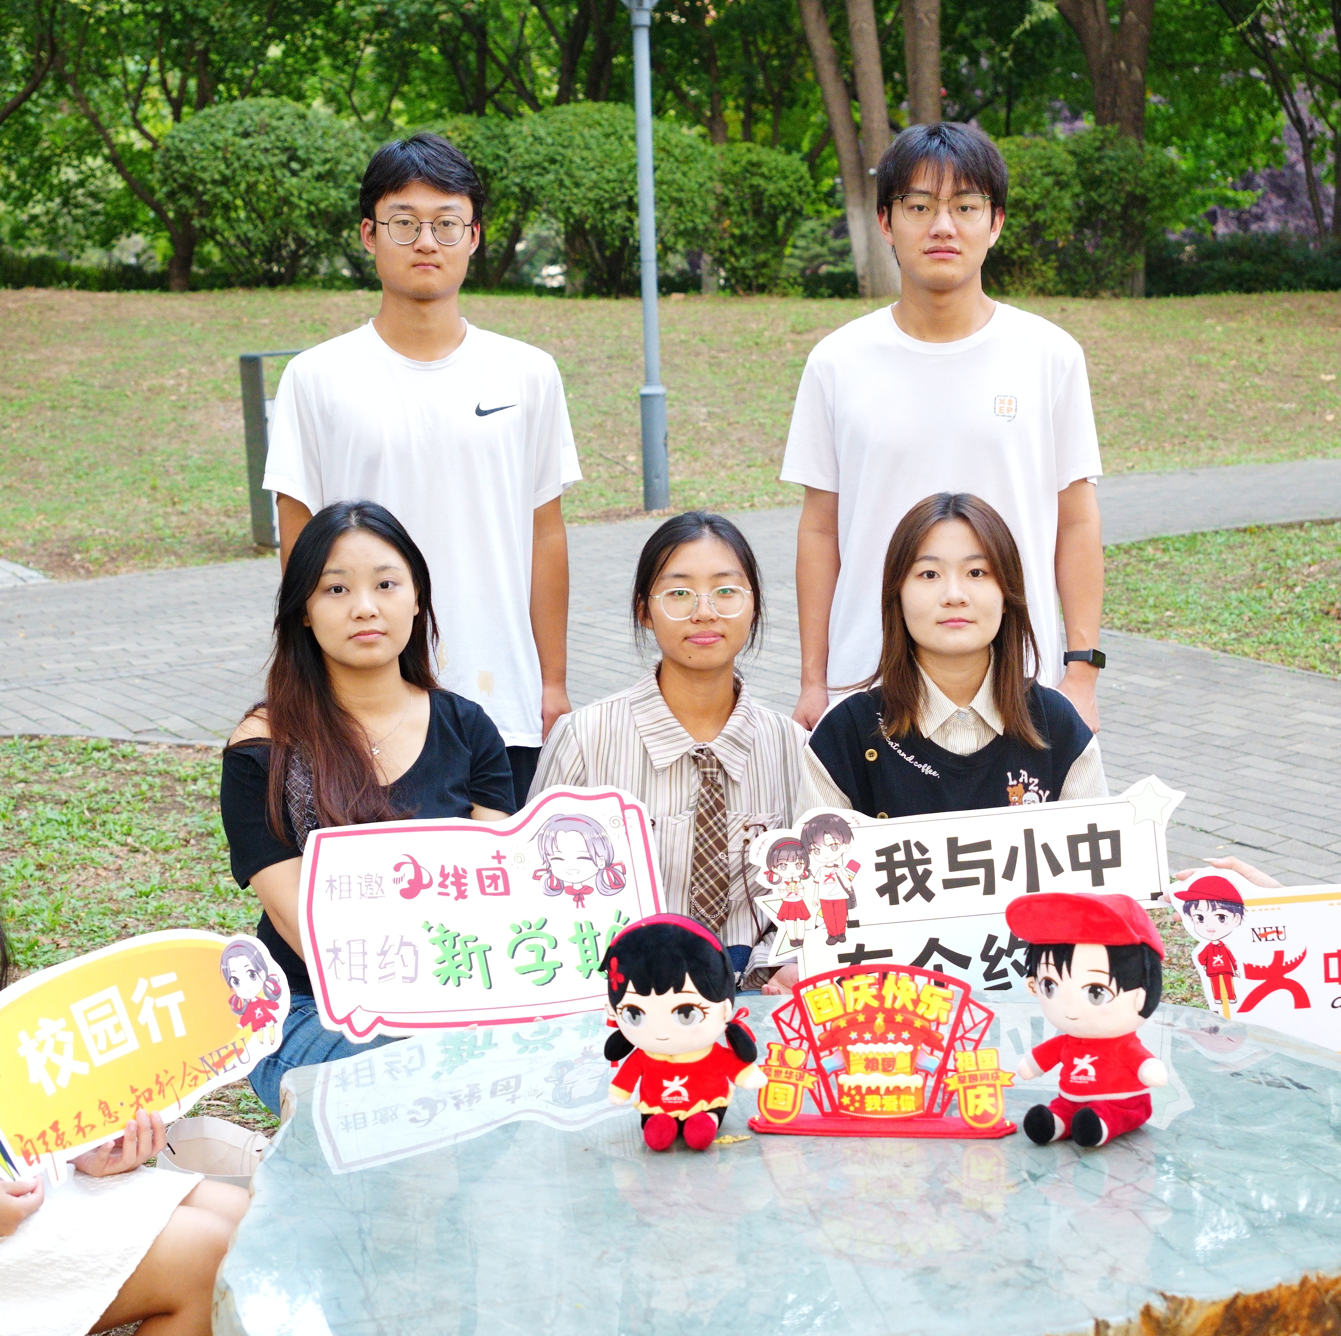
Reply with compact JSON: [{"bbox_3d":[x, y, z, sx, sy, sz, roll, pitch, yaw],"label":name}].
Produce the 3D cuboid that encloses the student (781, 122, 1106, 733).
[{"bbox_3d":[0.447,0.032,4.128,0.510,1.790,0.300,-1,10,5],"label":"student"}]

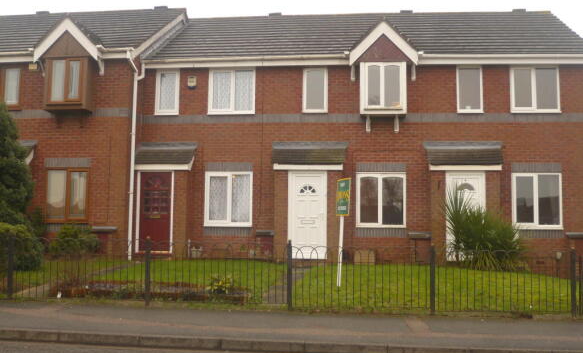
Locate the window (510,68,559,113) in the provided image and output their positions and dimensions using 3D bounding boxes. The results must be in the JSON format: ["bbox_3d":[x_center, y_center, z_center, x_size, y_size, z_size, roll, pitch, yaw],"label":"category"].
[{"bbox_3d":[5.834,-2.066,16.160,1.147,1.119,0.100,0,-5,6],"label":"window"}]

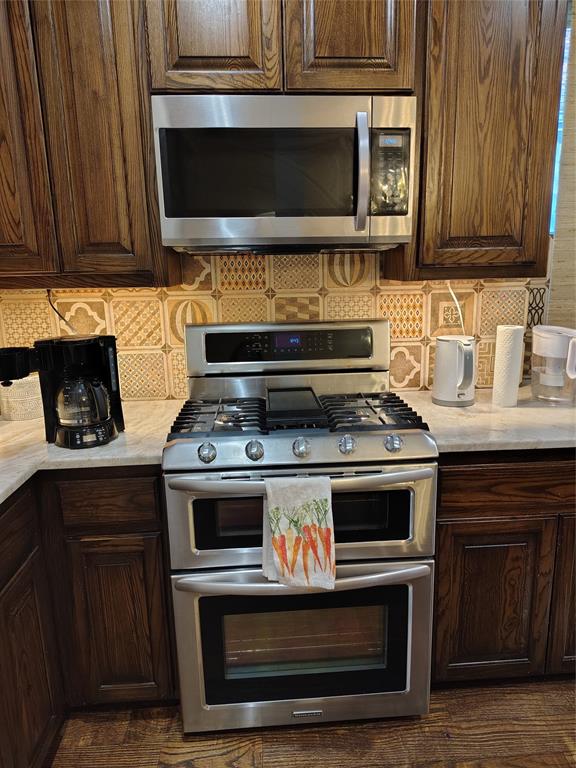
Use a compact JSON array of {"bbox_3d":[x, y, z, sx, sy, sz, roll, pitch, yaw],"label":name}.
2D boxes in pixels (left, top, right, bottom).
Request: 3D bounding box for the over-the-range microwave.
[{"bbox_3d":[-0.012,-0.652,1.734,0.757,0.421,0.400,-2,12,-4],"label":"over-the-range microwave"}]

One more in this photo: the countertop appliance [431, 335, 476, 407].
[{"bbox_3d":[0.596,-0.045,1.880,0.148,0.233,0.190,-3,12,-7],"label":"countertop appliance"}]

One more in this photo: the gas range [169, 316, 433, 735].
[{"bbox_3d":[0.031,0.423,1.784,0.760,1.194,0.705,-2,12,-4],"label":"gas range"}]

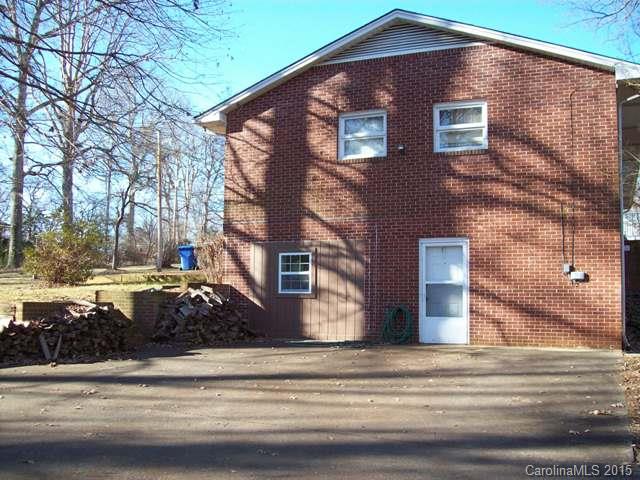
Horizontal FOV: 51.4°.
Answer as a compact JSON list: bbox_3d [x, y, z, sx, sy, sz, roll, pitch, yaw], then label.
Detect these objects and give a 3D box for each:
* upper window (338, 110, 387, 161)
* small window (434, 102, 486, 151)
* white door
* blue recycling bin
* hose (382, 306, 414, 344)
[{"bbox_3d":[0.913,-2.218,14.166,1.068,0.990,0.120,-2,-6,21],"label":"upper window"},{"bbox_3d":[2.835,-2.280,13.422,1.076,0.981,0.120,-2,-6,21],"label":"small window"},{"bbox_3d":[2.460,1.023,13.206,0.980,2.078,0.120,-2,-6,21],"label":"white door"},{"bbox_3d":[-5.963,0.825,30.000,0.680,1.090,0.780,0,-6,5],"label":"blue recycling bin"},{"bbox_3d":[1.545,1.697,13.381,0.613,0.779,0.200,-2,-6,21],"label":"hose"}]

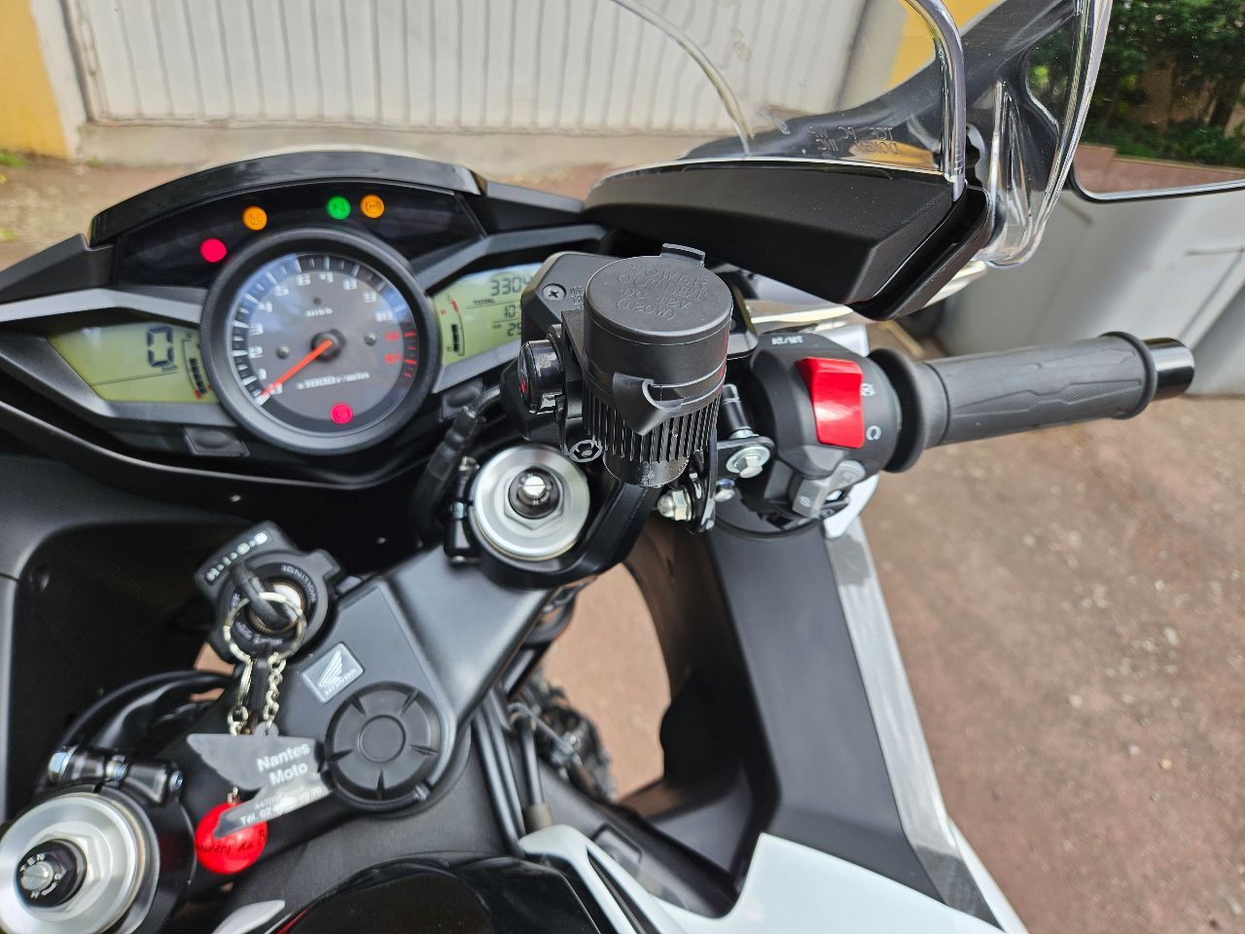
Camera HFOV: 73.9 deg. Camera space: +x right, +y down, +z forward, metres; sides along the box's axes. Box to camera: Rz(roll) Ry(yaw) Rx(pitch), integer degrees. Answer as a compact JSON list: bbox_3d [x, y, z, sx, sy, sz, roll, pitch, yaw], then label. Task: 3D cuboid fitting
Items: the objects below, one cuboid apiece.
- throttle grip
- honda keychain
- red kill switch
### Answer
[{"bbox_3d":[0.180,-0.035,0.362,0.154,0.051,0.051,-9,0,-16],"label":"throttle grip"},{"bbox_3d":[-0.135,0.098,0.307,0.052,0.103,0.030,4,-4,-1],"label":"honda keychain"},{"bbox_3d":[0.078,-0.024,0.308,0.019,0.033,0.014,-6,10,-15],"label":"red kill switch"}]

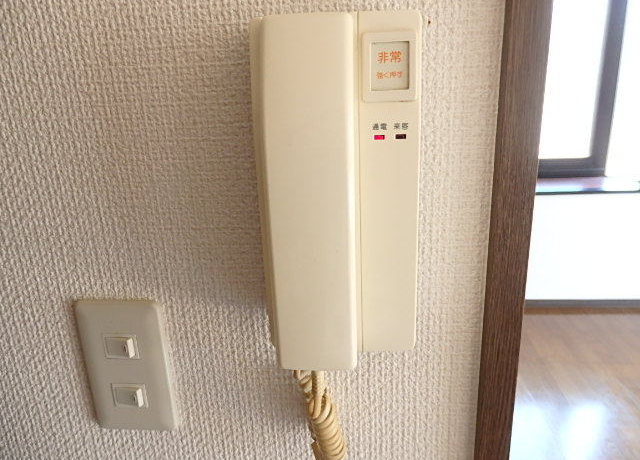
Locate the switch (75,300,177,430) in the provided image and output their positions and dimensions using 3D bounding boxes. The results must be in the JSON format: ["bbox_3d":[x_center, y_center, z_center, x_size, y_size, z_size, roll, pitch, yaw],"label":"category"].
[{"bbox_3d":[-0.158,0.115,0.374,0.070,0.120,0.011,-1,16,4],"label":"switch"}]

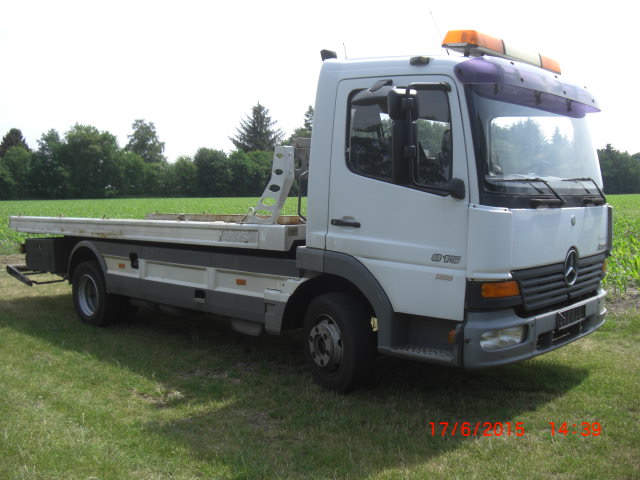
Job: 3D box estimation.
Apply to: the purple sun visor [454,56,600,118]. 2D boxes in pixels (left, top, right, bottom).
[{"bbox_3d":[1.603,-1.156,5.022,0.310,0.270,2.020,4,5,43],"label":"purple sun visor"}]

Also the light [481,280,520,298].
[{"bbox_3d":[1.136,0.316,4.391,0.290,0.105,0.090,-2,4,-28],"label":"light"}]

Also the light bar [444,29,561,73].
[{"bbox_3d":[1.411,-1.410,5.189,0.290,0.150,1.290,12,11,43],"label":"light bar"}]

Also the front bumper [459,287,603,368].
[{"bbox_3d":[1.755,0.581,4.982,0.260,0.360,2.280,4,5,43],"label":"front bumper"}]

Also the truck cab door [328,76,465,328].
[{"bbox_3d":[0.529,-0.324,4.649,1.200,1.610,0.180,4,5,43],"label":"truck cab door"}]

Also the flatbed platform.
[{"bbox_3d":[-1.391,-0.158,7.926,5.190,0.210,2.210,3,5,43],"label":"flatbed platform"}]

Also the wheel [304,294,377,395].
[{"bbox_3d":[0.145,0.784,5.171,0.220,0.765,0.765,-2,4,-30],"label":"wheel"}]

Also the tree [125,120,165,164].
[{"bbox_3d":[-29.334,-13.700,115.000,7.200,13.448,7.200,-1,4,-14],"label":"tree"}]

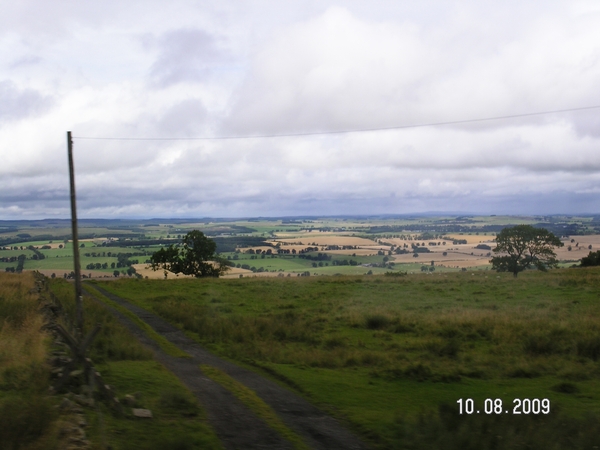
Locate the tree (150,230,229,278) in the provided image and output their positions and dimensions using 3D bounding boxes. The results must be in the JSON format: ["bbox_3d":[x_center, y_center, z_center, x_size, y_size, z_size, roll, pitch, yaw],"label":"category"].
[{"bbox_3d":[-17.300,4.950,162.000,11.800,8.300,10.500,-1,1,-6],"label":"tree"}]

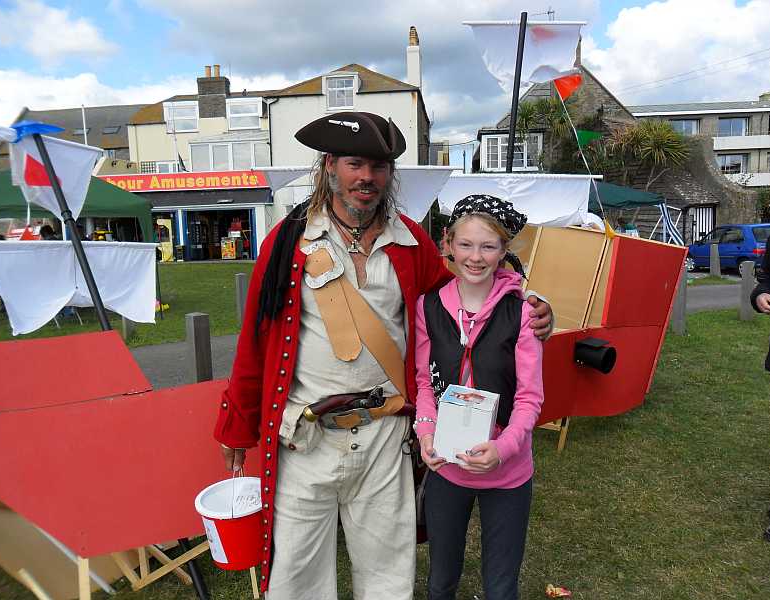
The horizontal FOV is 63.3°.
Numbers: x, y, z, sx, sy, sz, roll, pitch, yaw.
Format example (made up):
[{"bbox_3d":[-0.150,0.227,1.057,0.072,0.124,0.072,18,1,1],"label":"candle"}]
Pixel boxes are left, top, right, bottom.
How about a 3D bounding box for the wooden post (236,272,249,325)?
[{"bbox_3d":[-2.069,0.030,9.100,0.145,0.840,0.145,5,9,41],"label":"wooden post"}]

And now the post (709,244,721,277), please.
[{"bbox_3d":[8.095,-0.995,15.251,0.160,0.820,0.160,5,9,41],"label":"post"}]

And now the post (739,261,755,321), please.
[{"bbox_3d":[5.350,-0.130,9.199,0.145,0.860,0.145,5,9,41],"label":"post"}]

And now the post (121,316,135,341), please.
[{"bbox_3d":[-3.546,0.158,8.600,0.145,0.840,0.145,5,9,41],"label":"post"}]

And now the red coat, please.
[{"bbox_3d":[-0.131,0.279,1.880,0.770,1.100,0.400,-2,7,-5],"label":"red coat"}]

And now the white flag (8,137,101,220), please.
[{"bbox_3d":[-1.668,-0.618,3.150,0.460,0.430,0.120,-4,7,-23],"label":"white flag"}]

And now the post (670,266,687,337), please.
[{"bbox_3d":[3.844,0.020,8.098,0.145,0.880,0.145,5,9,41],"label":"post"}]

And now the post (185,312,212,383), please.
[{"bbox_3d":[-1.467,0.530,4.951,0.140,0.830,0.140,5,9,42],"label":"post"}]

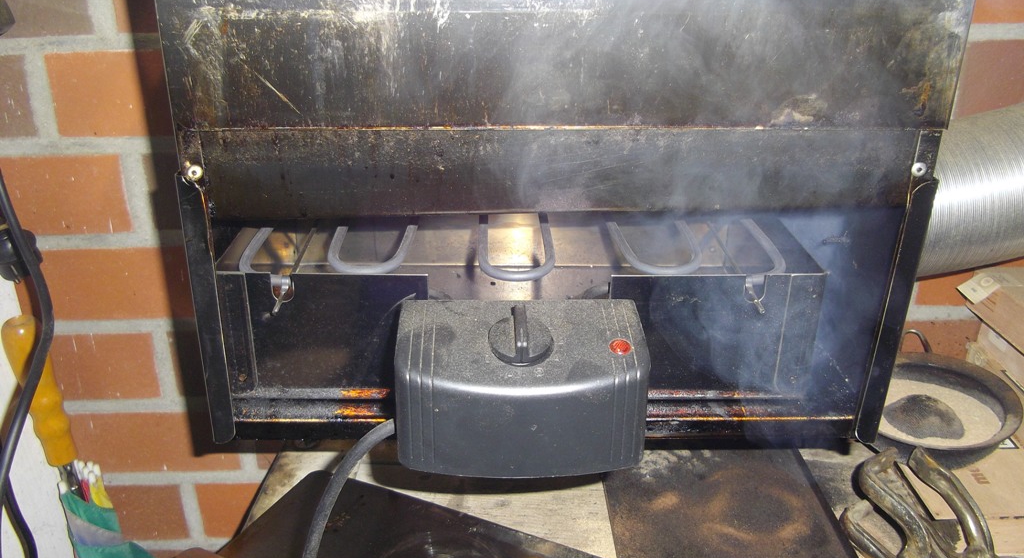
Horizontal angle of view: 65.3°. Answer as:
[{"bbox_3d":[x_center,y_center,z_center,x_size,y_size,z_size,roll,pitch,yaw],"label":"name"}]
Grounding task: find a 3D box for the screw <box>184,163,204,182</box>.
[{"bbox_3d":[-0.181,-0.061,0.456,0.009,0.009,0.004,0,22,0],"label":"screw"}]

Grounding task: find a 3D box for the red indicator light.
[{"bbox_3d":[0.061,0.038,0.449,0.013,0.005,0.013,0,38,0],"label":"red indicator light"}]

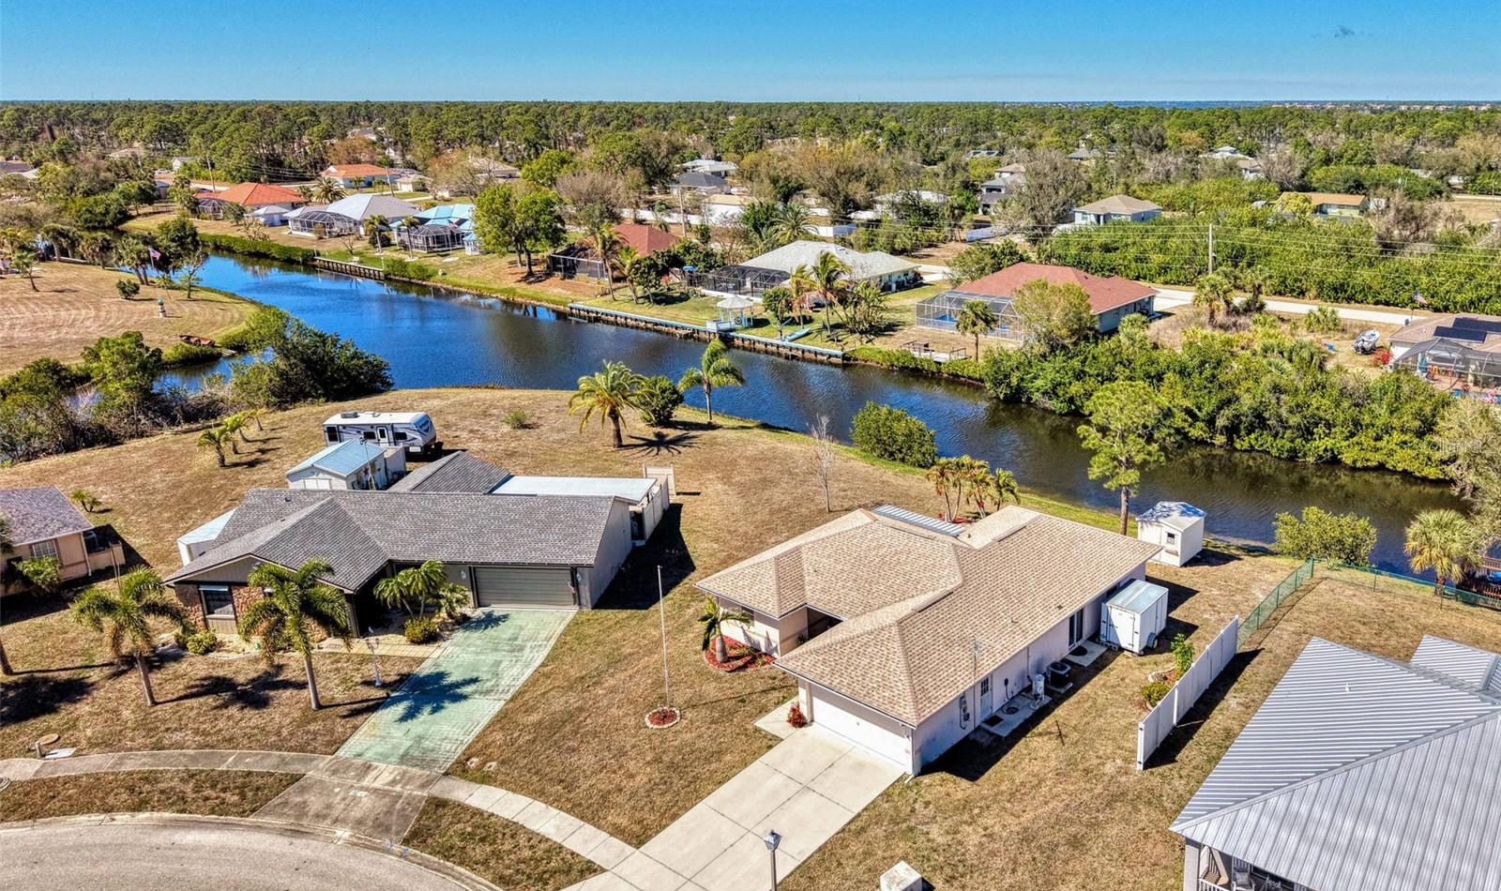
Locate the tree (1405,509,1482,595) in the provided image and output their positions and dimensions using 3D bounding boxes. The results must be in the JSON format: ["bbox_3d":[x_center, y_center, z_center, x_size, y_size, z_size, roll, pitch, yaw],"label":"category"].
[{"bbox_3d":[35.608,5.509,53.726,3.973,4.752,3.973,-1,18,0],"label":"tree"}]

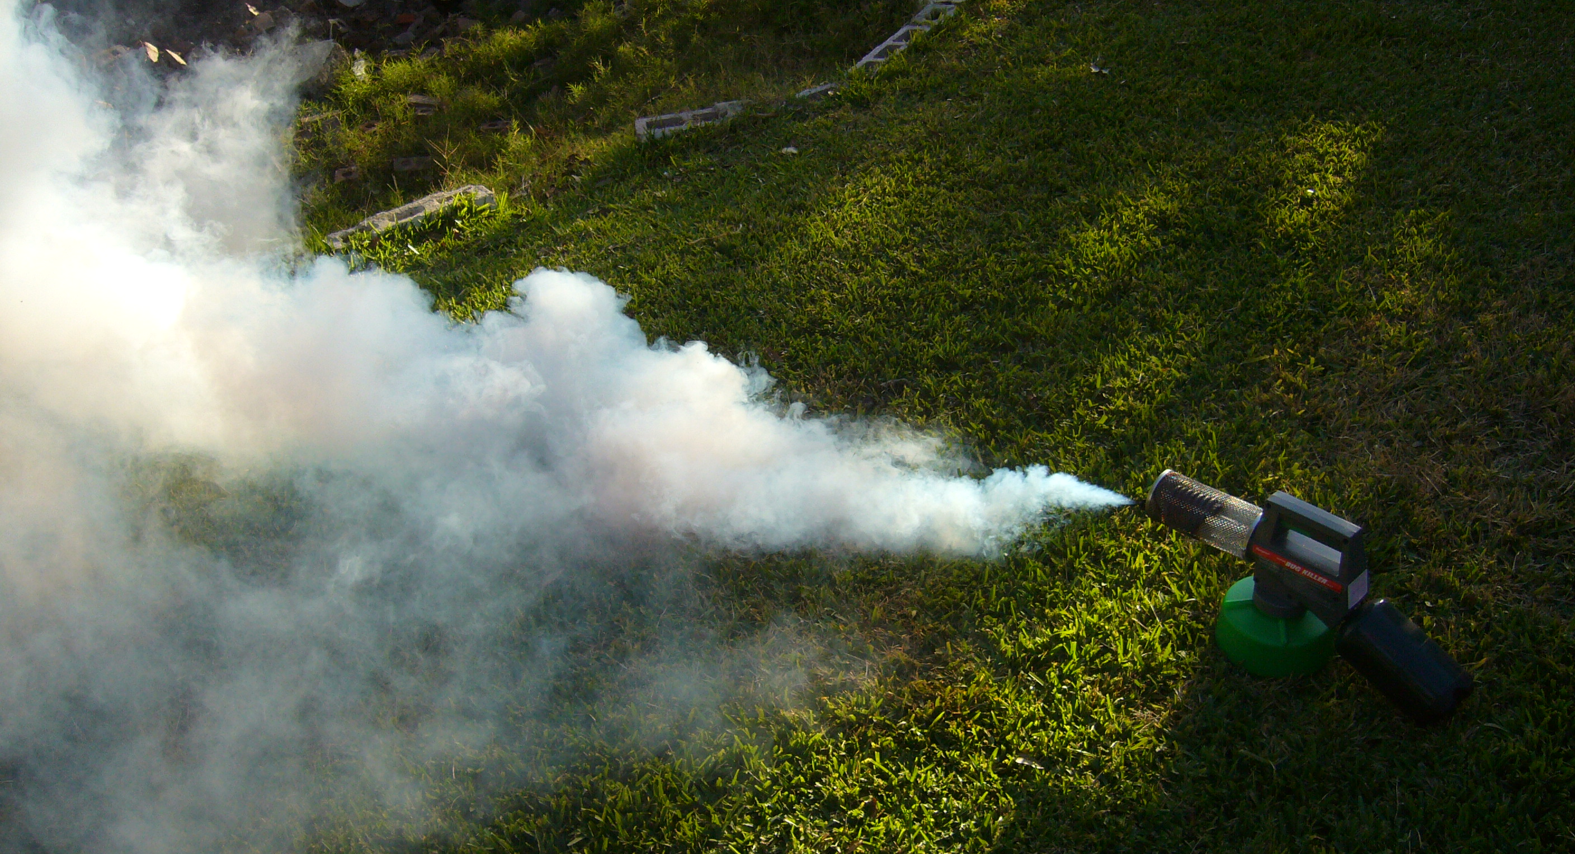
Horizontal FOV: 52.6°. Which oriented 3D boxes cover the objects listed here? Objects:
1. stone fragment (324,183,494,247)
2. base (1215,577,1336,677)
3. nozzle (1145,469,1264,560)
[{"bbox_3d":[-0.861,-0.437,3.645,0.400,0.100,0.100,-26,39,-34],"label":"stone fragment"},{"bbox_3d":[0.733,0.286,2.367,0.178,0.085,0.178,-2,33,1],"label":"base"},{"bbox_3d":[0.625,0.131,2.374,0.159,0.079,0.079,25,42,35],"label":"nozzle"}]

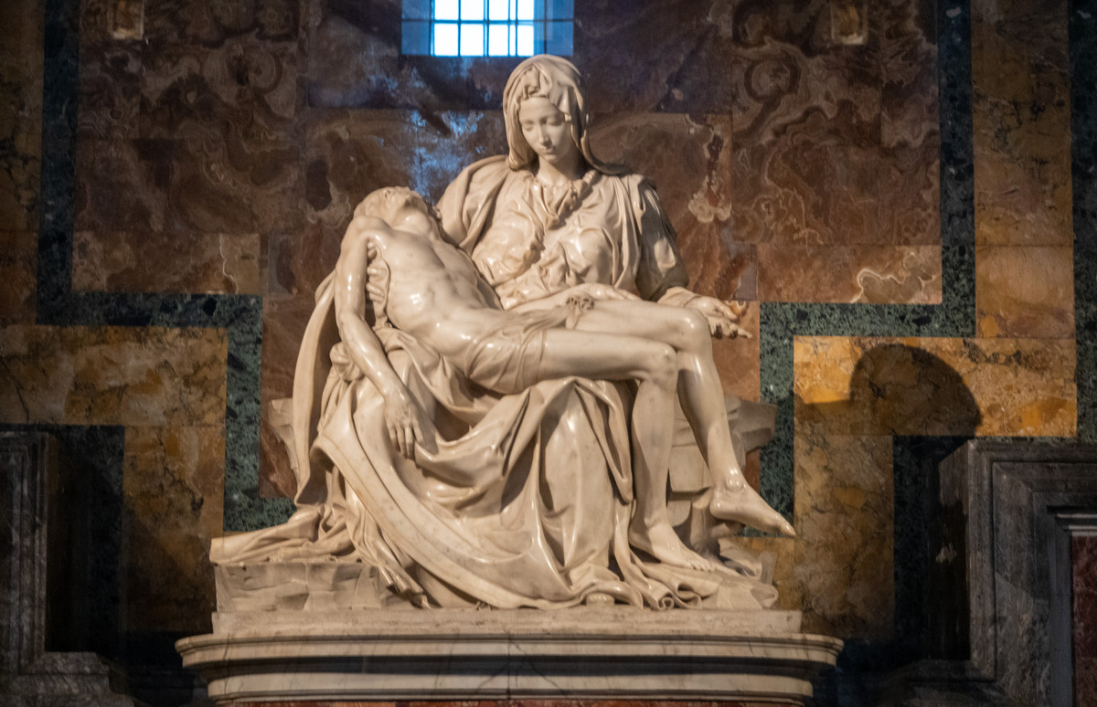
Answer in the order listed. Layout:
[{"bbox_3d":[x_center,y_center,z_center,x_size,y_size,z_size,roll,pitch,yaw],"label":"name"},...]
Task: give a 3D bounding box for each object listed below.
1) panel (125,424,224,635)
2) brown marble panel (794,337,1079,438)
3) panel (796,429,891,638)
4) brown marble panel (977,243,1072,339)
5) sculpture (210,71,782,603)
[{"bbox_3d":[-1.278,0.602,11.042,0.349,0.714,0.040,0,-9,-1],"label":"panel"},{"bbox_3d":[1.334,0.119,11.163,0.977,0.349,0.040,0,-9,-1],"label":"brown marble panel"},{"bbox_3d":[1.010,0.630,11.076,0.342,0.700,0.040,0,-9,-1],"label":"panel"},{"bbox_3d":[1.655,-0.211,11.220,0.343,0.328,0.040,0,-9,-1],"label":"brown marble panel"},{"bbox_3d":[-0.147,-0.061,10.124,1.778,1.796,0.880,0,-9,0],"label":"sculpture"}]

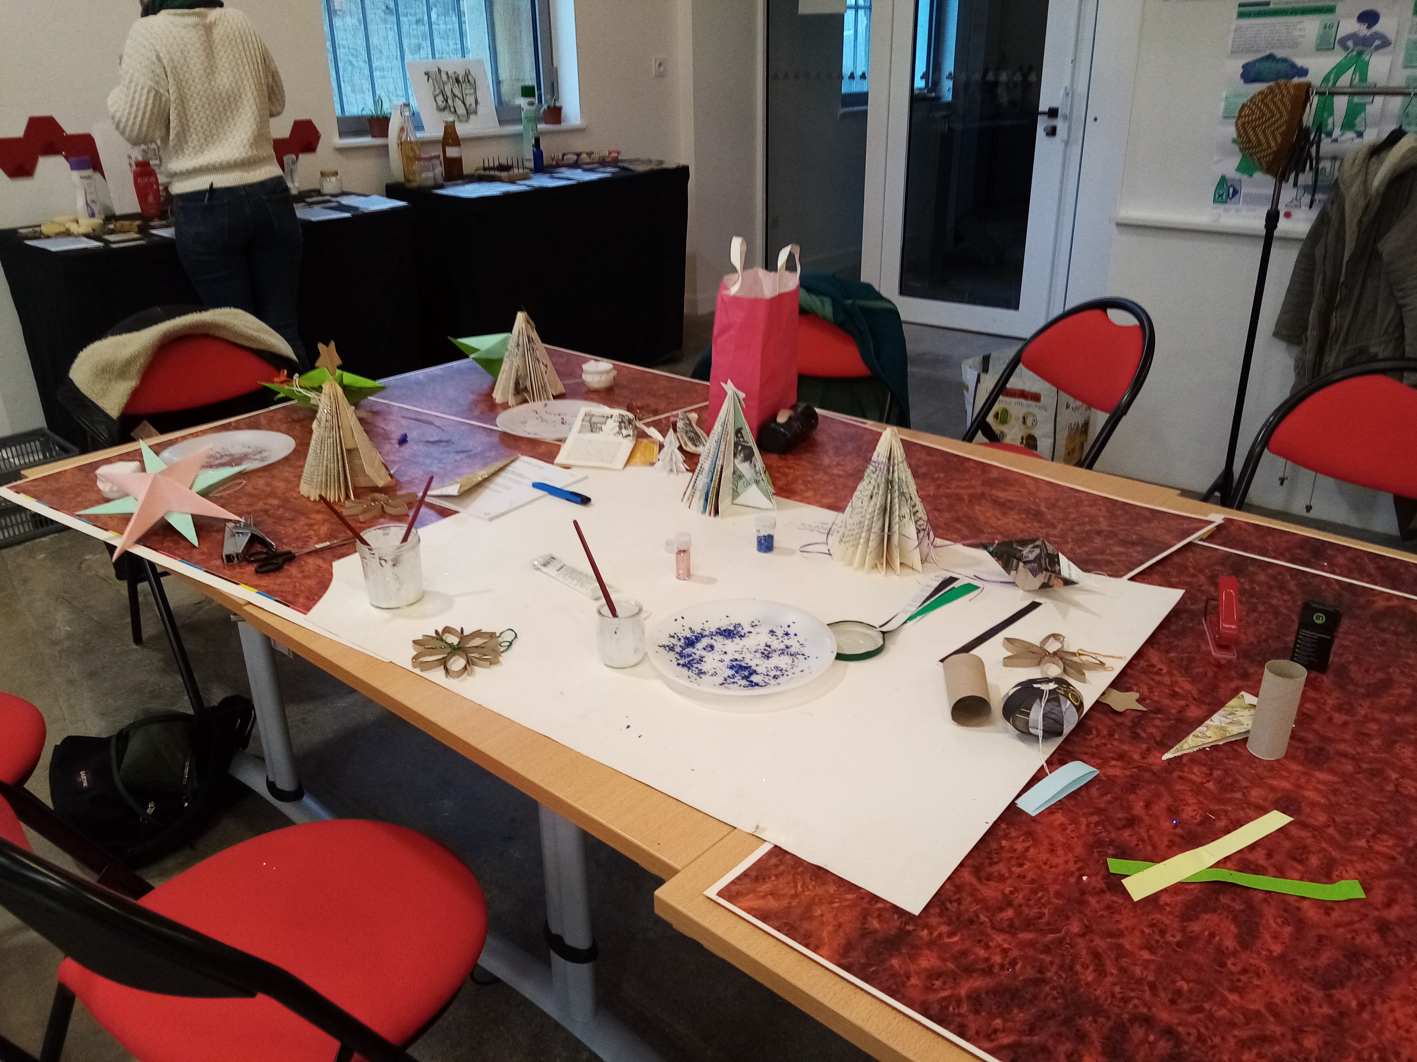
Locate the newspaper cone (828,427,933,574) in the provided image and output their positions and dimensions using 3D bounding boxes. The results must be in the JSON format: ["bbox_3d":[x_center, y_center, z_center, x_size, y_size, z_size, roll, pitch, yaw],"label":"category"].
[{"bbox_3d":[0.250,-0.055,1.513,0.145,0.192,0.145,-1,24,0],"label":"newspaper cone"}]

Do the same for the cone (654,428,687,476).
[{"bbox_3d":[-0.067,-0.148,1.901,0.065,0.073,0.063,-2,24,-2],"label":"cone"}]

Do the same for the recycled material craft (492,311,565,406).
[{"bbox_3d":[-0.416,-0.401,2.418,0.165,0.195,0.157,-1,23,0],"label":"recycled material craft"}]

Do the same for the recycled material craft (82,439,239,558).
[{"bbox_3d":[-0.879,-0.071,1.725,0.250,0.060,0.250,-1,50,-14],"label":"recycled material craft"}]

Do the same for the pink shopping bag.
[{"bbox_3d":[0.093,-0.379,2.139,0.120,0.358,0.175,14,27,31],"label":"pink shopping bag"}]

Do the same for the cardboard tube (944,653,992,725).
[{"bbox_3d":[0.290,0.177,1.195,0.043,0.043,0.093,2,24,7],"label":"cardboard tube"}]

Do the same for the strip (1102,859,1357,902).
[{"bbox_3d":[0.466,0.306,0.942,0.212,0.008,0.025,3,25,9],"label":"strip"}]

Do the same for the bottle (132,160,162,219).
[{"bbox_3d":[-2.112,-1.279,3.988,0.080,0.197,0.050,-18,29,-32],"label":"bottle"}]

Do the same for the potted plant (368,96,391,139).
[{"bbox_3d":[-1.395,-1.748,4.500,0.090,0.165,0.090,19,30,38],"label":"potted plant"}]

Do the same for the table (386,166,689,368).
[{"bbox_3d":[-0.753,-1.208,5.081,0.605,0.909,1.255,21,32,40],"label":"table"}]

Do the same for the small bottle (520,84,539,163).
[{"bbox_3d":[-0.771,-1.734,4.571,0.066,0.341,0.064,-14,27,-27],"label":"small bottle"}]

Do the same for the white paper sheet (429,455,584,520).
[{"bbox_3d":[-0.352,-0.085,1.847,0.184,0.016,0.245,16,29,33],"label":"white paper sheet"}]

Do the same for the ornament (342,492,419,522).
[{"bbox_3d":[-0.544,-0.043,1.765,0.119,0.015,0.087,-9,25,-17],"label":"ornament"}]

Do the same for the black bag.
[{"bbox_3d":[-1.122,0.478,2.155,0.350,0.210,0.280,-11,25,-23],"label":"black bag"}]

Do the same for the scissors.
[{"bbox_3d":[-0.605,0.028,1.615,0.177,0.012,0.076,-14,27,-26],"label":"scissors"}]

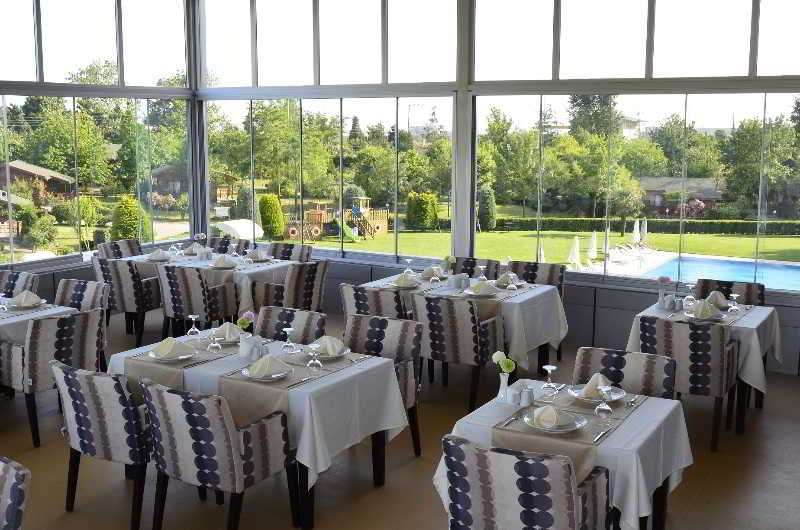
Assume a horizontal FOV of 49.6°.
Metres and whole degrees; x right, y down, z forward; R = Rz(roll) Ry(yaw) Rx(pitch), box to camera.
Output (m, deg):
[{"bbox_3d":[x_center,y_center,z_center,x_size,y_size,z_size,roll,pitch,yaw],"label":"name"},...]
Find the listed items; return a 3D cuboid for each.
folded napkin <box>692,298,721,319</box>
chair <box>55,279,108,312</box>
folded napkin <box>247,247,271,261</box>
[{"bbox_3d":[2.133,0.300,6.027,0.175,0.105,0.140,5,10,30],"label":"folded napkin"},{"bbox_3d":[-2.667,0.585,6.811,0.570,0.860,0.570,6,11,31],"label":"chair"},{"bbox_3d":[-1.389,-0.108,8.545,0.200,0.100,0.160,5,10,30],"label":"folded napkin"}]

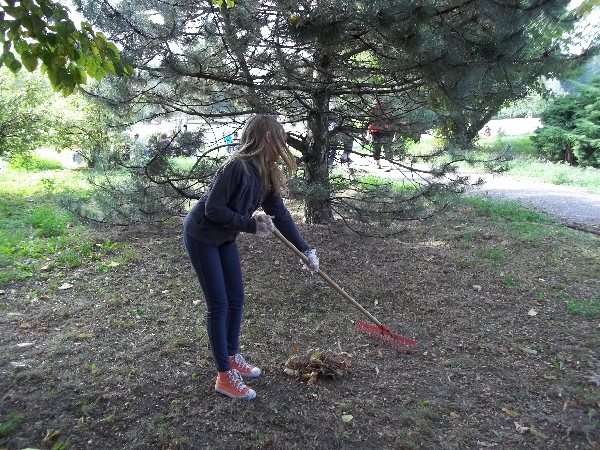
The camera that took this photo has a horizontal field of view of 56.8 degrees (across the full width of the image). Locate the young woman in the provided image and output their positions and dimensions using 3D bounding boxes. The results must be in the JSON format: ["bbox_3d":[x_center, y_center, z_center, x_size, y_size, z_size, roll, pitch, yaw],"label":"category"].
[{"bbox_3d":[-0.290,0.166,2.957,0.660,1.460,0.520,4,12,21],"label":"young woman"}]

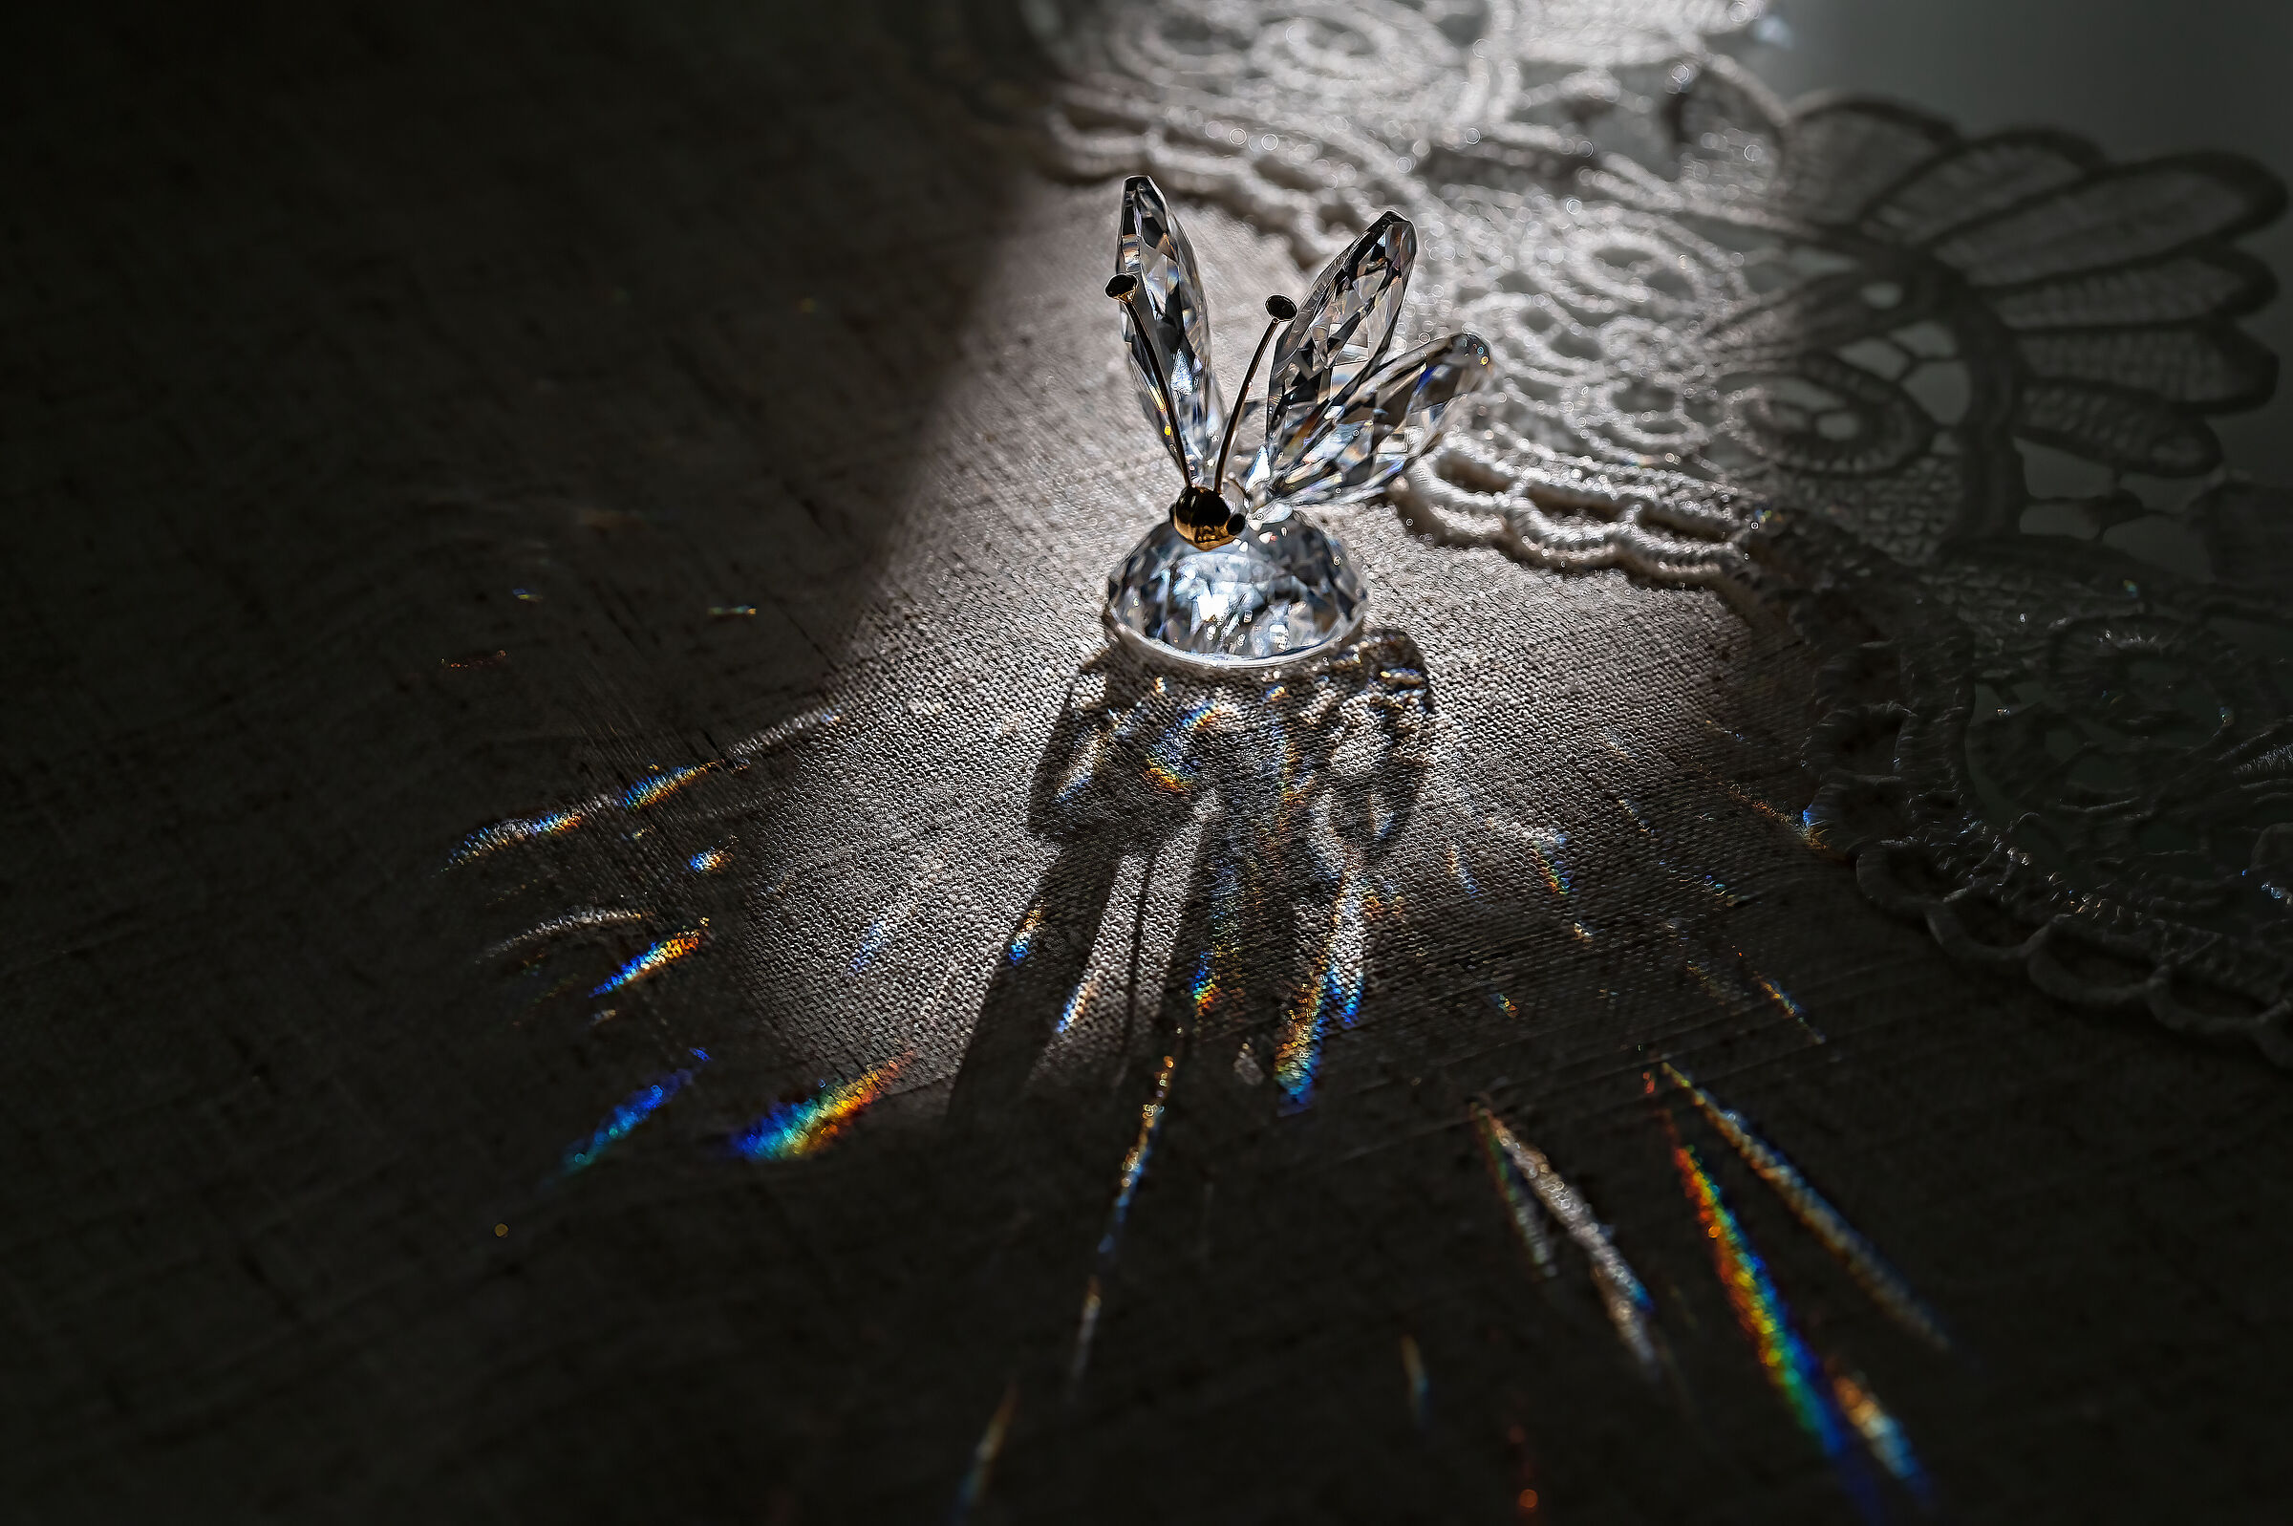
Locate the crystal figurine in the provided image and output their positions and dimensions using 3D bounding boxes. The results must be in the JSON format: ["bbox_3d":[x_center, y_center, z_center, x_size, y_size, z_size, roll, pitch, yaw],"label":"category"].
[{"bbox_3d":[0.011,-0.037,0.672,0.034,0.042,0.037,14,36,19],"label":"crystal figurine"}]

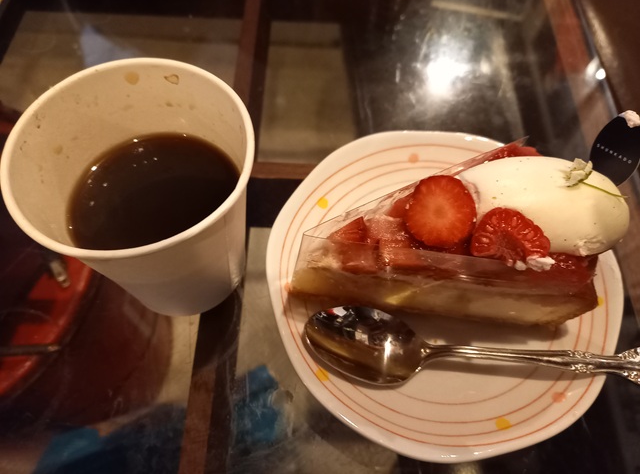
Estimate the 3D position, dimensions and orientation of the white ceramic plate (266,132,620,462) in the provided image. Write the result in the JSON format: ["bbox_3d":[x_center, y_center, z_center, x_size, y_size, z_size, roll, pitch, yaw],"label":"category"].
[{"bbox_3d":[0.058,0.019,0.222,0.165,0.021,0.162,1,63,-2],"label":"white ceramic plate"}]

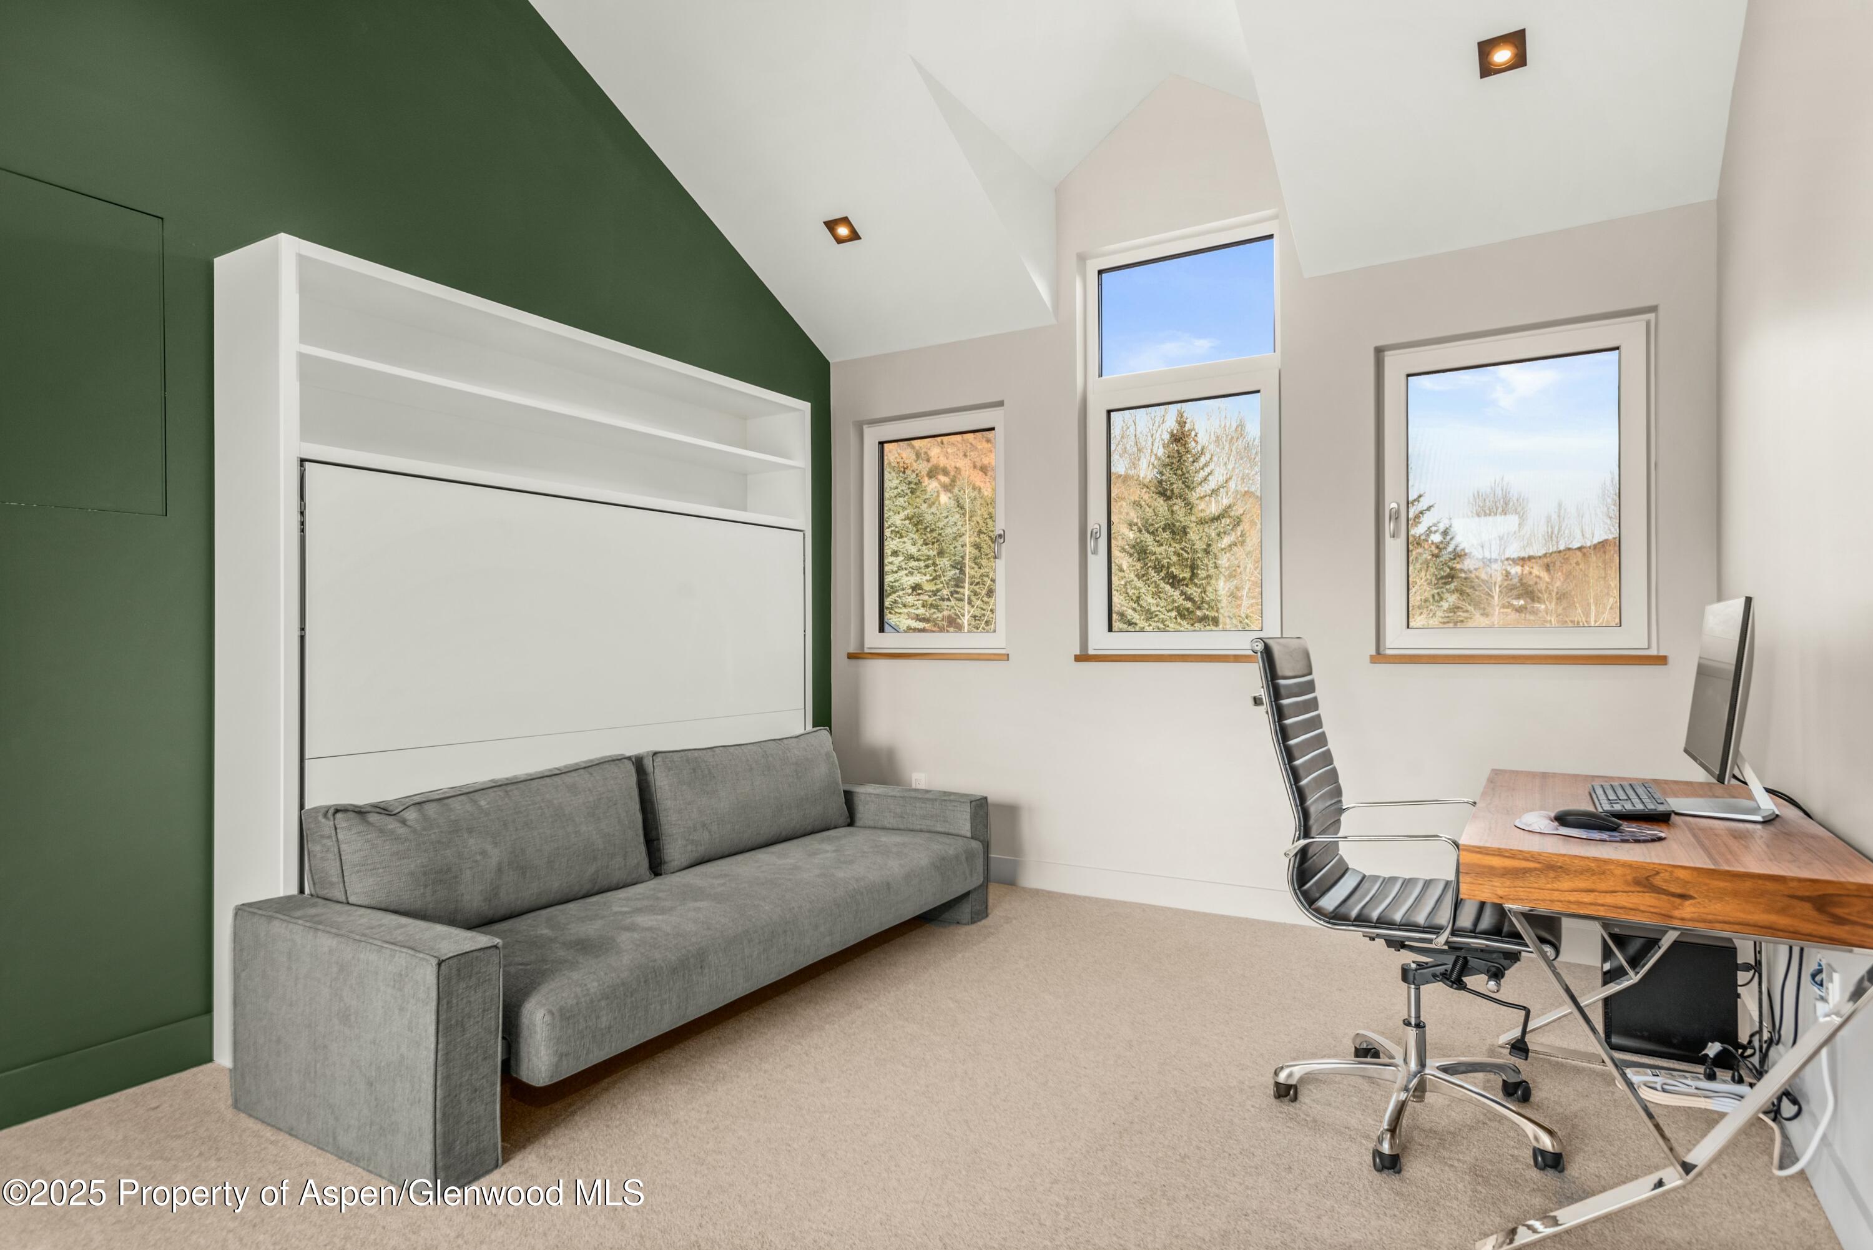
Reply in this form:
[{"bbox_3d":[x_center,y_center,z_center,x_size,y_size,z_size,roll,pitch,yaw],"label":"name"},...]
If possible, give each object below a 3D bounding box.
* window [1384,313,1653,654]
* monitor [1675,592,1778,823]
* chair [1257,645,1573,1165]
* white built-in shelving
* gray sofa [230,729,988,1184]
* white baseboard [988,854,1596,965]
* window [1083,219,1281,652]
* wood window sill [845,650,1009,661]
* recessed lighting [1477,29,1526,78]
[{"bbox_3d":[2.052,-0.472,3.529,0.840,1.147,0.090,-1,-1,31],"label":"window"},{"bbox_3d":[1.763,0.182,2.236,0.192,0.463,0.588,-1,-1,31],"label":"monitor"},{"bbox_3d":[1.110,0.587,2.321,0.593,1.119,0.644,-1,-1,31],"label":"chair"},{"bbox_3d":[-1.229,0.100,3.439,0.345,2.133,2.103,-1,-1,31],"label":"white built-in shelving"},{"bbox_3d":[-0.732,0.792,3.157,0.819,0.740,2.333,-1,-1,31],"label":"gray sofa"},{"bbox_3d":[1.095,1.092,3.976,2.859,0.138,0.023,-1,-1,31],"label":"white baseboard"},{"bbox_3d":[1.028,-0.748,4.145,0.839,1.720,0.090,-1,-1,31],"label":"window"},{"bbox_3d":[-0.032,0.157,4.708,0.889,0.030,0.136,-1,-1,31],"label":"wood window sill"},{"bbox_3d":[1.662,-1.680,2.901,0.119,0.025,0.119,-1,-27,31],"label":"recessed lighting"}]

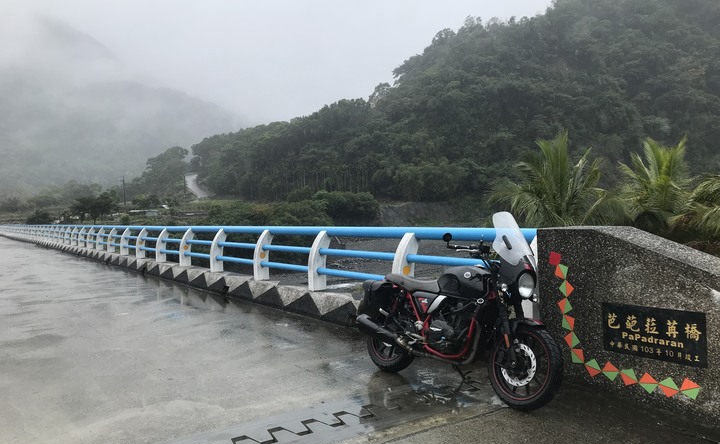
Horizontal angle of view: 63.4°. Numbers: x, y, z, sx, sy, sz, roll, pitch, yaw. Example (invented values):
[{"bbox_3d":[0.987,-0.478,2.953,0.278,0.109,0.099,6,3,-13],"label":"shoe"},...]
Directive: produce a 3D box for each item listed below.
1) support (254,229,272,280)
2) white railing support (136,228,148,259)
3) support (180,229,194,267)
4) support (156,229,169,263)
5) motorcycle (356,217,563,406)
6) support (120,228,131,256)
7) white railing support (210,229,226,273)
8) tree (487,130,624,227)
[{"bbox_3d":[-1.611,0.556,9.811,0.340,0.860,0.140,-2,1,-35],"label":"support"},{"bbox_3d":[-6.094,0.579,16.329,0.340,0.860,0.140,-2,1,-35],"label":"white railing support"},{"bbox_3d":[-3.860,0.567,13.082,0.340,0.860,0.140,-2,1,-35],"label":"support"},{"bbox_3d":[-4.965,0.573,14.688,0.340,0.860,0.140,-2,1,-35],"label":"support"},{"bbox_3d":[0.713,0.632,4.582,0.780,1.360,2.000,-2,1,-40],"label":"motorcycle"},{"bbox_3d":[-7.210,0.584,17.953,0.340,0.860,0.140,-2,1,-35],"label":"support"},{"bbox_3d":[-2.752,0.562,11.471,0.340,0.860,0.140,-2,1,-35],"label":"white railing support"},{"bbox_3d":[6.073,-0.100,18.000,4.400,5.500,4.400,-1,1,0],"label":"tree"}]

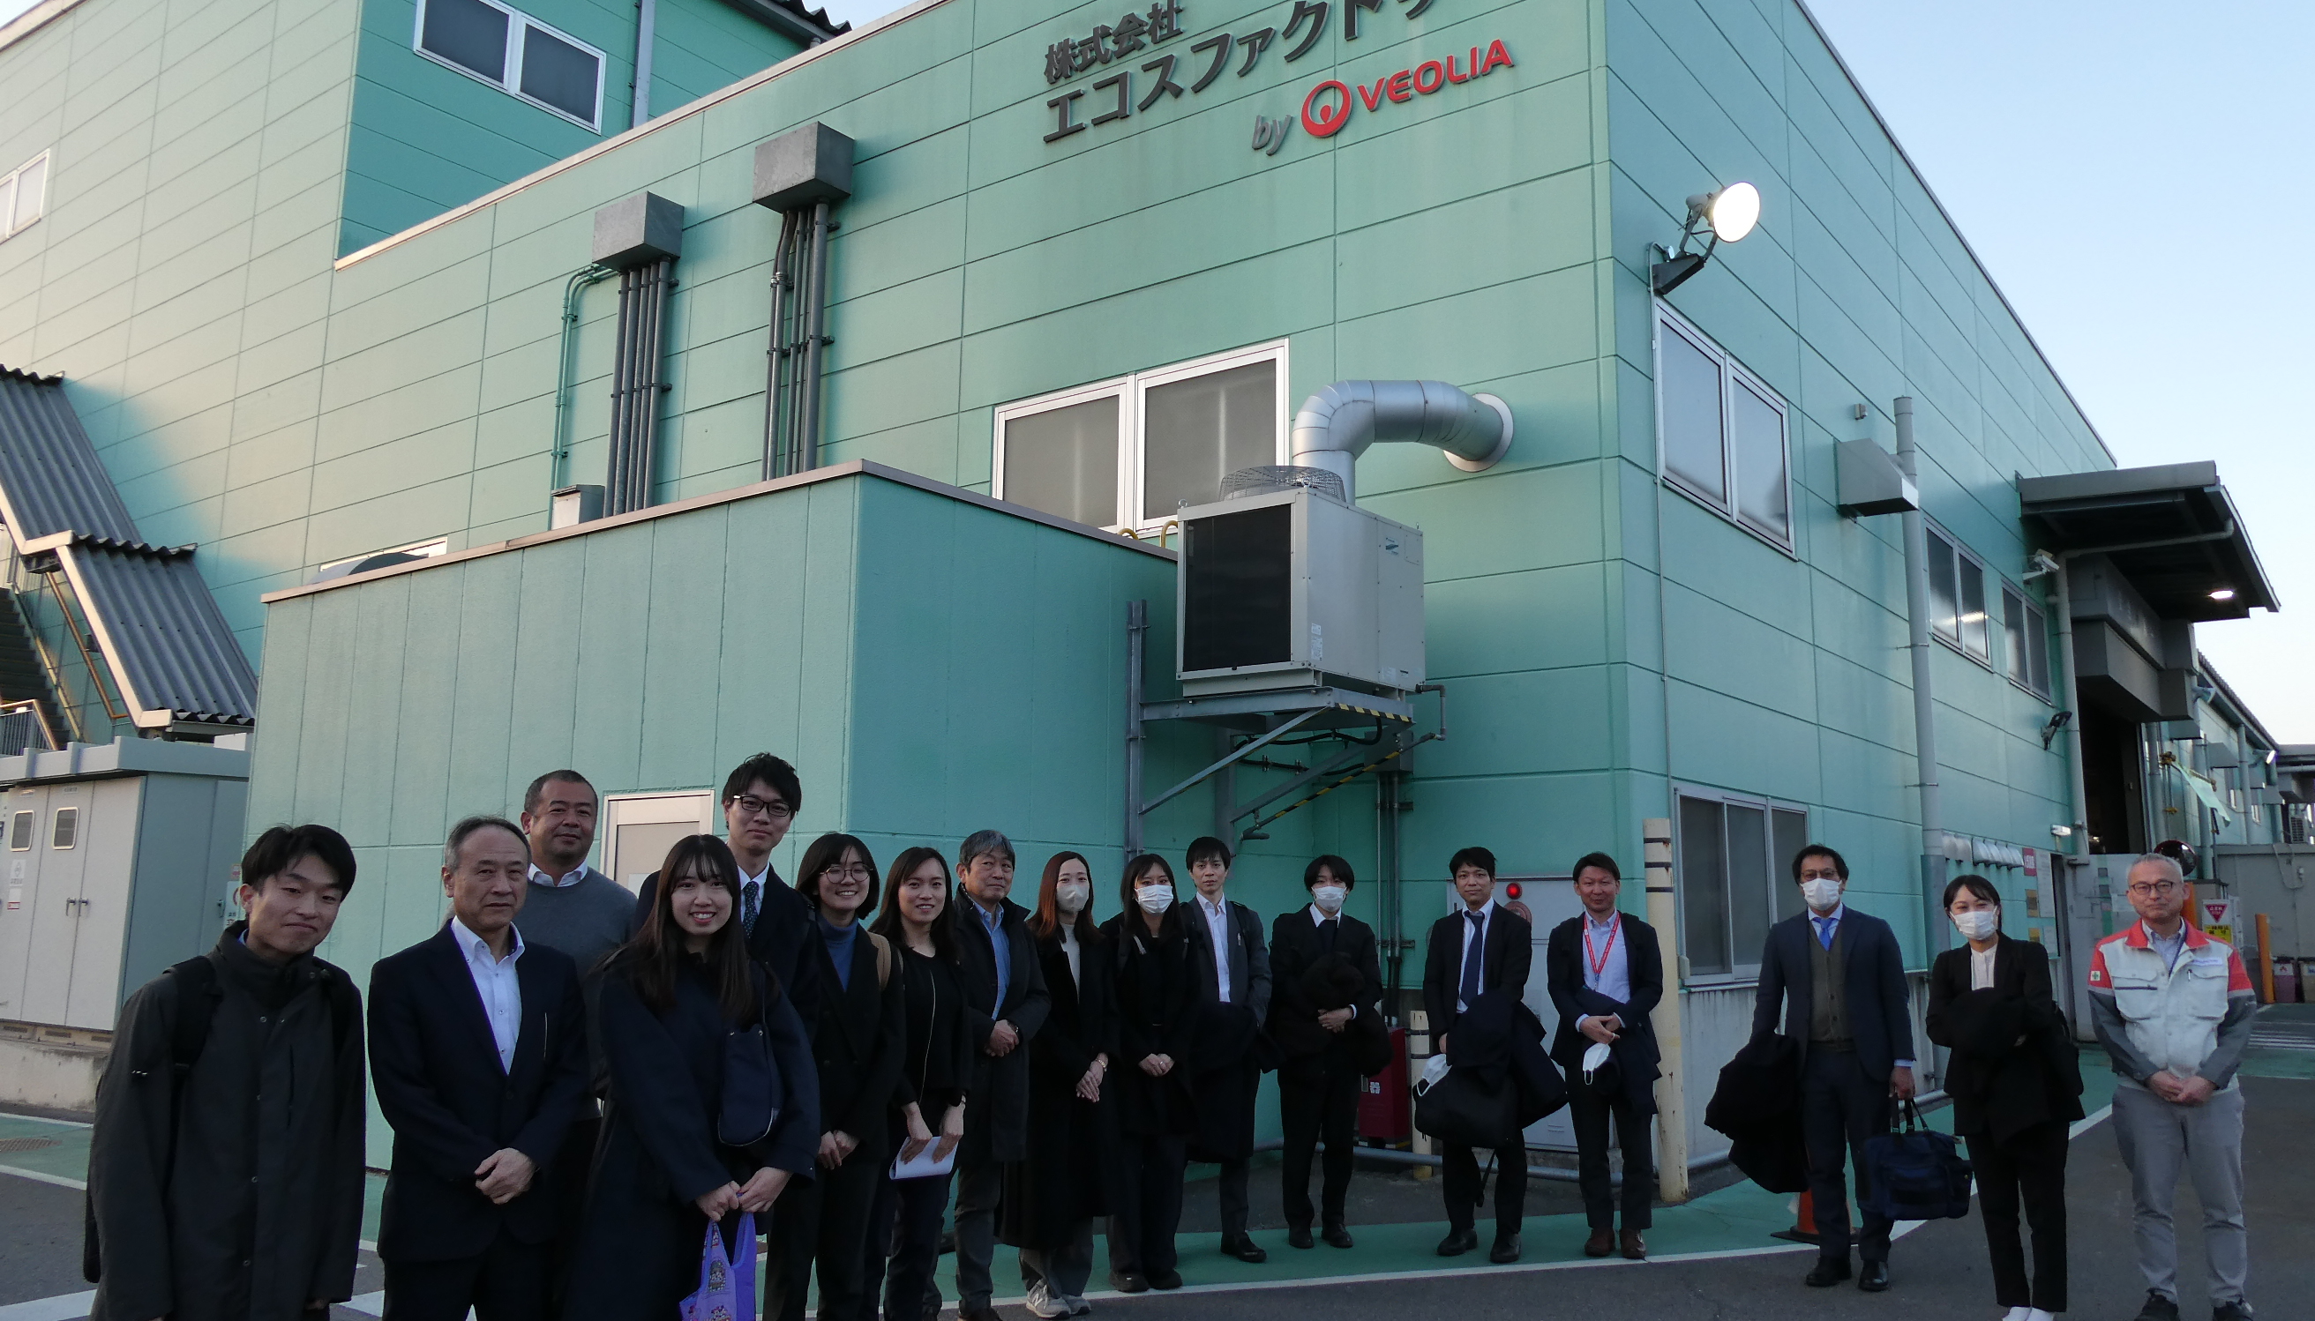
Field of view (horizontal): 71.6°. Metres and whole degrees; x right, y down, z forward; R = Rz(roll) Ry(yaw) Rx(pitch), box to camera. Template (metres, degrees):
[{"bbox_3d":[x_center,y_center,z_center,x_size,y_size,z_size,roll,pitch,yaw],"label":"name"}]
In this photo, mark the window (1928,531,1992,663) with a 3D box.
[{"bbox_3d":[8.152,-0.634,16.346,0.120,1.200,2.780,-5,-10,37],"label":"window"}]

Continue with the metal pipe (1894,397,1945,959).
[{"bbox_3d":[6.483,0.538,13.571,0.190,5.790,0.190,-6,-11,38],"label":"metal pipe"}]

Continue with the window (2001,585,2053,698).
[{"bbox_3d":[10.441,-0.183,19.270,0.120,1.200,2.740,-5,-10,37],"label":"window"}]

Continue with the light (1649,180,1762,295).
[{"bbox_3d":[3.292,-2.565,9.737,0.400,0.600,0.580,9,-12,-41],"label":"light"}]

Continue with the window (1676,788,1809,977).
[{"bbox_3d":[3.799,1.455,10.332,0.100,1.120,2.500,-6,-11,38],"label":"window"}]

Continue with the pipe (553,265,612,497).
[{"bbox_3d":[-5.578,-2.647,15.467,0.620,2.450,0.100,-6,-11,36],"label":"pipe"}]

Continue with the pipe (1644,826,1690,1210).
[{"bbox_3d":[2.697,1.813,8.472,0.145,1.947,0.145,-6,-11,38],"label":"pipe"}]

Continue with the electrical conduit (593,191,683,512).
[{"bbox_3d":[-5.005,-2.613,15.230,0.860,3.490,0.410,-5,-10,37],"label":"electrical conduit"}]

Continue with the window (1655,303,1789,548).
[{"bbox_3d":[3.833,-1.483,10.800,0.100,1.150,2.560,-6,-11,38],"label":"window"}]

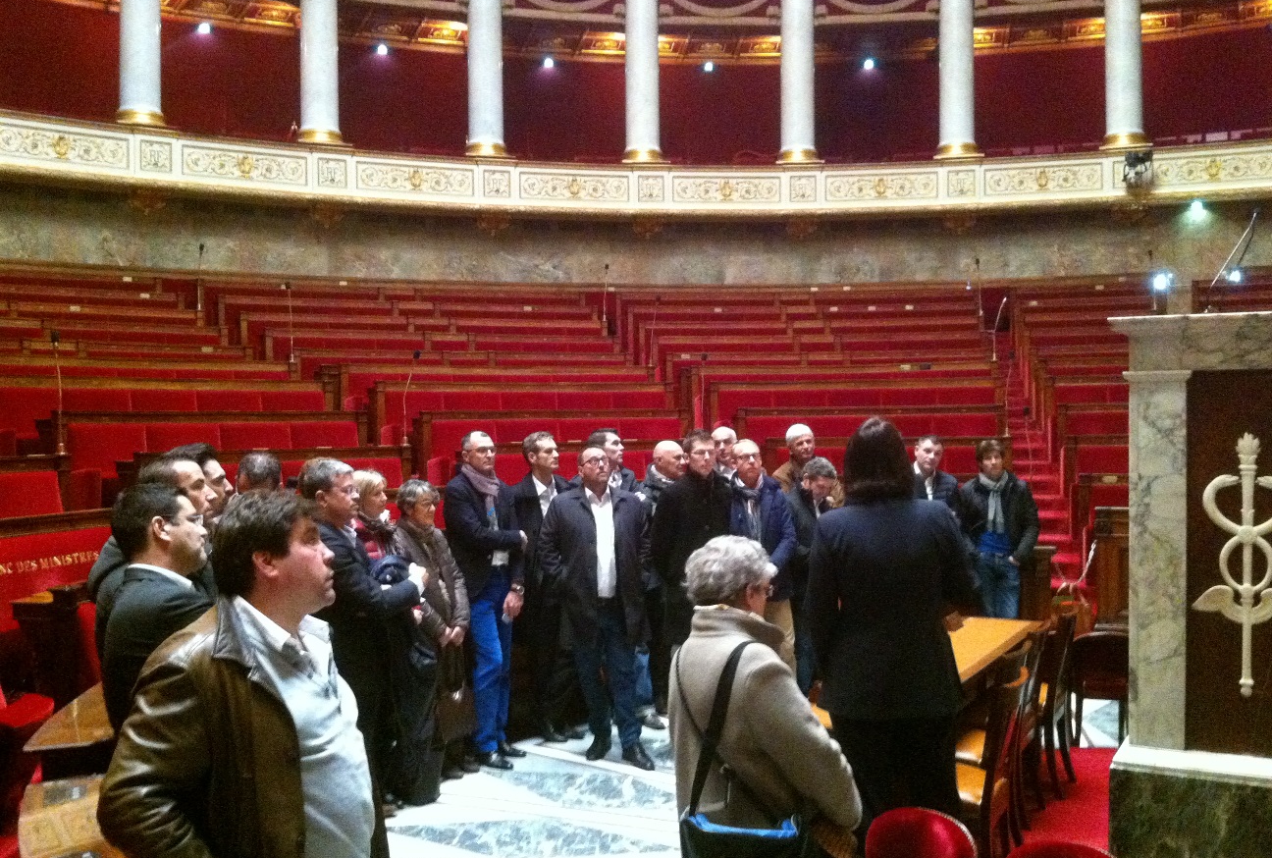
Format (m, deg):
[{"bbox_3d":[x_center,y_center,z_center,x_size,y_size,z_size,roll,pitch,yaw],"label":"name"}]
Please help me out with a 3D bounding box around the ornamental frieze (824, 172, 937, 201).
[{"bbox_3d":[4.066,-3.998,21.208,1.812,0.414,0.060,-1,0,5],"label":"ornamental frieze"}]

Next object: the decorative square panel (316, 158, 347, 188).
[{"bbox_3d":[-4.574,-3.857,19.389,0.428,0.414,0.060,-1,0,-28],"label":"decorative square panel"}]

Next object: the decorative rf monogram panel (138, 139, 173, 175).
[{"bbox_3d":[-6.168,-3.495,16.485,0.393,0.396,0.090,-1,1,-37],"label":"decorative rf monogram panel"}]

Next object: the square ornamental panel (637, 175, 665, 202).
[{"bbox_3d":[0.257,-3.927,21.048,0.428,0.414,0.060,-1,0,-10],"label":"square ornamental panel"}]

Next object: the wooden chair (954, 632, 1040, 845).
[{"bbox_3d":[1.508,1.384,5.890,0.540,0.890,0.460,-1,0,28],"label":"wooden chair"}]

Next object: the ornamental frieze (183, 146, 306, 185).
[{"bbox_3d":[-5.696,-3.832,18.723,1.812,0.414,0.060,-1,0,-33],"label":"ornamental frieze"}]

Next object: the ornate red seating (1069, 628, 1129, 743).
[{"bbox_3d":[2.620,1.455,7.100,0.440,0.730,0.460,0,1,25],"label":"ornate red seating"}]

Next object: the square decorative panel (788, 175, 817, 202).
[{"bbox_3d":[2.780,-3.968,21.266,0.428,0.414,0.060,-1,0,0],"label":"square decorative panel"}]

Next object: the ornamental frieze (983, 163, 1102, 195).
[{"bbox_3d":[5.891,-3.618,18.590,1.640,0.396,0.090,0,1,18],"label":"ornamental frieze"}]

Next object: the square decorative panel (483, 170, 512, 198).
[{"bbox_3d":[-2.202,-3.885,20.421,0.428,0.414,0.060,-1,0,-19],"label":"square decorative panel"}]

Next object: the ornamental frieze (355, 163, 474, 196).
[{"bbox_3d":[-3.422,-3.871,19.946,1.812,0.414,0.060,-1,0,-24],"label":"ornamental frieze"}]

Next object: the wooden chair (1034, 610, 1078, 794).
[{"bbox_3d":[1.880,1.290,6.230,0.480,0.870,0.440,0,1,27],"label":"wooden chair"}]

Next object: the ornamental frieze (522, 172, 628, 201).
[{"bbox_3d":[-0.900,-3.562,18.902,1.640,0.396,0.090,-1,1,-12],"label":"ornamental frieze"}]

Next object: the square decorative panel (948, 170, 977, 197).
[{"bbox_3d":[4.802,-3.611,18.891,0.393,0.396,0.090,0,1,13],"label":"square decorative panel"}]

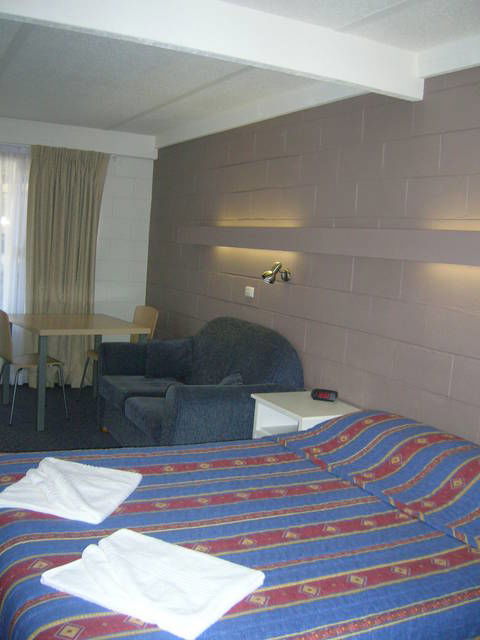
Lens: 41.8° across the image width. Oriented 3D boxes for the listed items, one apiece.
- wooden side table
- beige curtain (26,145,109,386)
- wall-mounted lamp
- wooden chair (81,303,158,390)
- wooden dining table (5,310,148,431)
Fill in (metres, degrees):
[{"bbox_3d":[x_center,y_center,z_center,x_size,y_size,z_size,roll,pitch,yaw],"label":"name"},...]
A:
[{"bbox_3d":[0.357,0.743,3.595,0.410,0.555,0.485,-1,8,-30],"label":"wooden side table"},{"bbox_3d":[-1.586,-0.458,5.765,0.690,2.140,0.130,-1,8,-30],"label":"beige curtain"},{"bbox_3d":[0.234,-0.305,4.058,0.160,0.140,0.120,-1,8,-30],"label":"wall-mounted lamp"},{"bbox_3d":[-1.034,0.305,5.399,0.530,0.810,0.440,-2,9,-36],"label":"wooden chair"},{"bbox_3d":[-1.317,0.372,5.027,0.865,0.740,0.895,-2,9,-36],"label":"wooden dining table"}]

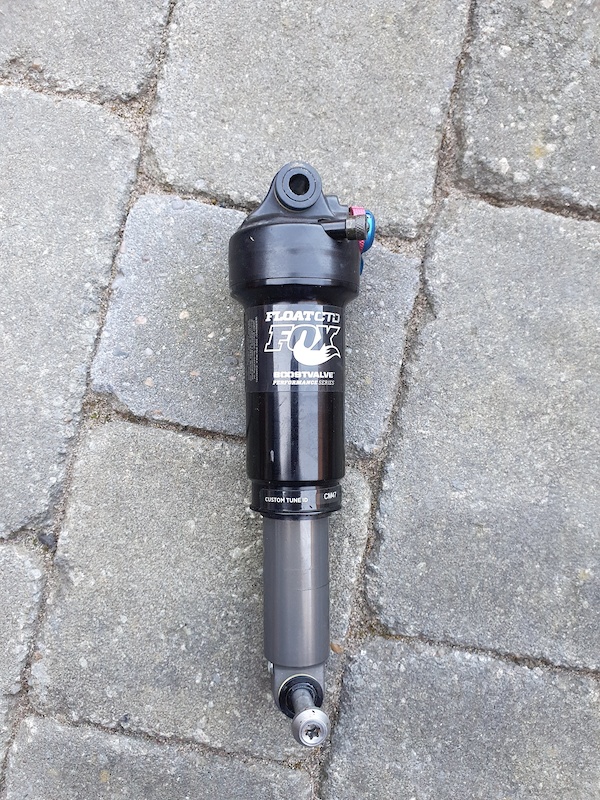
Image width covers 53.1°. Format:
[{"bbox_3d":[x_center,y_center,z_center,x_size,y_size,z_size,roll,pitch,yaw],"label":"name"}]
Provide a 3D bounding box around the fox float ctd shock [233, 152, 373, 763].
[{"bbox_3d":[0.003,0.015,0.238,0.060,0.061,0.216,-1,91,-10],"label":"fox float ctd shock"}]

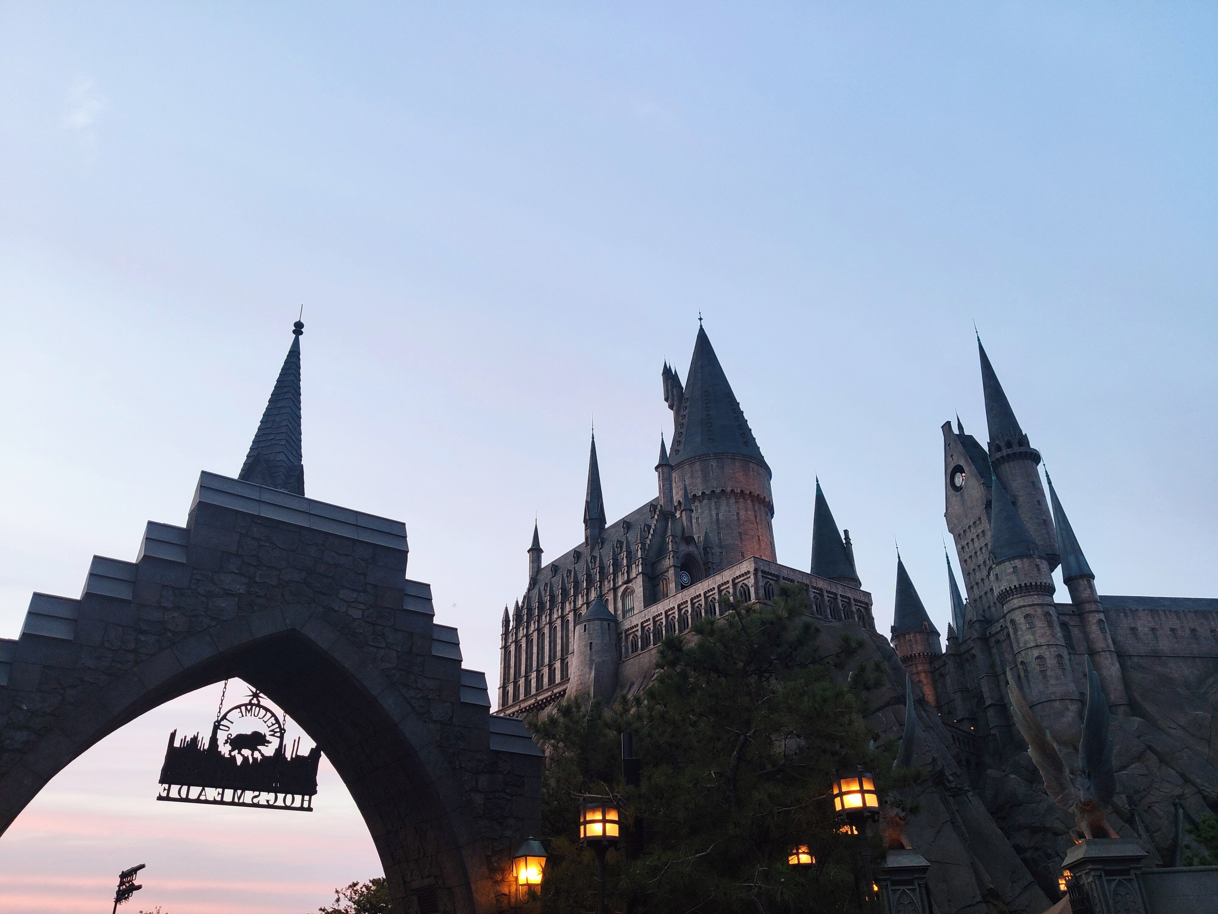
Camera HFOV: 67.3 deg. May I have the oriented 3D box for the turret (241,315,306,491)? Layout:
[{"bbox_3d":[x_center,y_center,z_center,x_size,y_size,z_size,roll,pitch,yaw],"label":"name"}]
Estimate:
[{"bbox_3d":[-5.848,-0.823,16.496,0.970,4.200,0.970,-6,-30,8],"label":"turret"}]

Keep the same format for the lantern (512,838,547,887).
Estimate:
[{"bbox_3d":[-1.069,5.553,12.567,0.330,0.610,0.330,19,-36,-31],"label":"lantern"}]

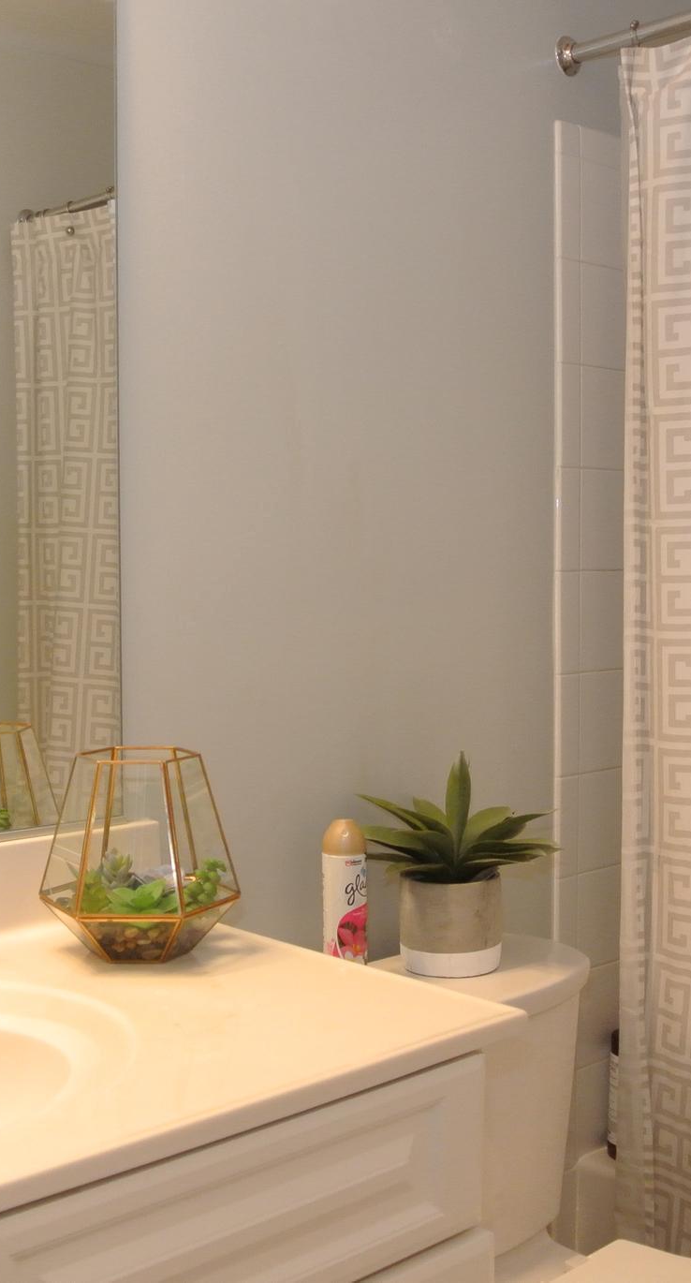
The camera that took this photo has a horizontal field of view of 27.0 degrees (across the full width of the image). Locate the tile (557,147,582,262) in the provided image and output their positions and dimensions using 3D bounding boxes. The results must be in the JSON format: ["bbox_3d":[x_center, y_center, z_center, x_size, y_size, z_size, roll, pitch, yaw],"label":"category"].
[{"bbox_3d":[0.325,-0.641,2.110,0.057,0.152,0.010,-3,4,-42],"label":"tile"}]

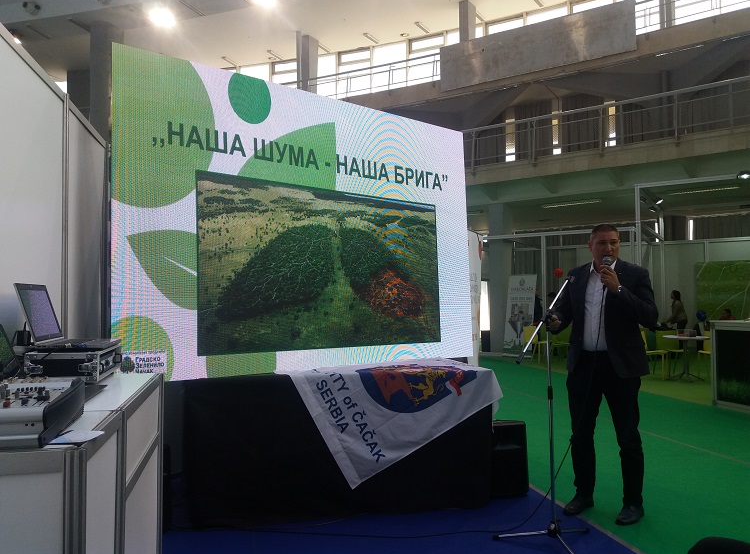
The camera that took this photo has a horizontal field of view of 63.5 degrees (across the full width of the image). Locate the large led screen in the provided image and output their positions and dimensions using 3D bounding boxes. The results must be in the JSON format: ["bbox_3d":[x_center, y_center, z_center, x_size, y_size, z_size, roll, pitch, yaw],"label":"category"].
[{"bbox_3d":[-0.497,-0.437,5.751,3.840,2.570,0.140,2,-6,-38],"label":"large led screen"}]

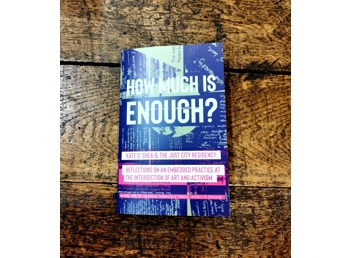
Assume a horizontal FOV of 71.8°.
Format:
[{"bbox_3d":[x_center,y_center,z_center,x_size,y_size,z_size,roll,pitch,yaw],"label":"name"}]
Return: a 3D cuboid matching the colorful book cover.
[{"bbox_3d":[-0.003,-0.002,0.291,0.127,0.016,0.200,-1,81,6],"label":"colorful book cover"}]

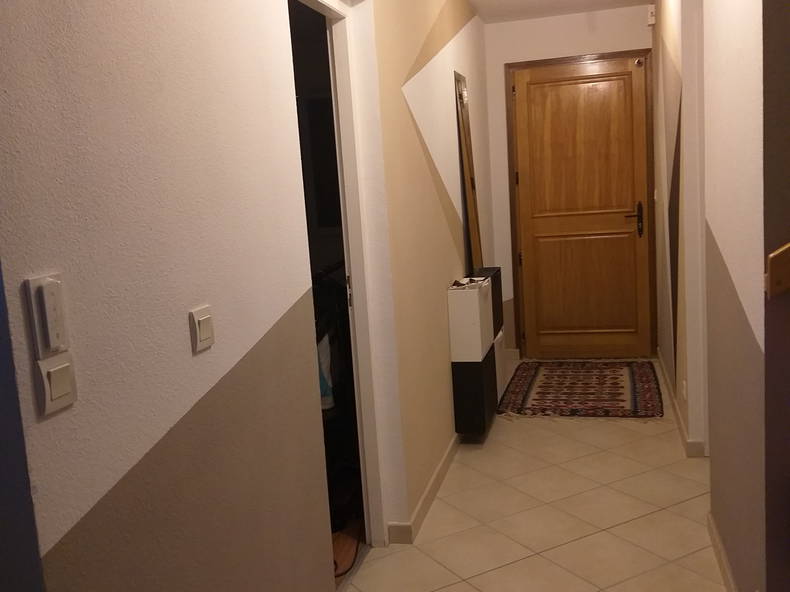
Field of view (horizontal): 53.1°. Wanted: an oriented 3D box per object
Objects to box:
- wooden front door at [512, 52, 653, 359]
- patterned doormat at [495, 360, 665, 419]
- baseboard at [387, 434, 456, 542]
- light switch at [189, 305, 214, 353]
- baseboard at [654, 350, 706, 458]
[{"bbox_3d":[1.402,-0.607,5.917,0.943,2.192,0.060,-2,9,15],"label":"wooden front door"},{"bbox_3d":[1.254,0.597,5.303,0.961,0.011,1.404,-2,9,15],"label":"patterned doormat"},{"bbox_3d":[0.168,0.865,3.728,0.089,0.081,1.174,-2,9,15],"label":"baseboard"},{"bbox_3d":[-0.380,0.065,1.565,0.013,0.079,0.076,-2,9,15],"label":"light switch"},{"bbox_3d":[1.730,0.590,4.880,0.082,0.081,2.092,-2,9,15],"label":"baseboard"}]

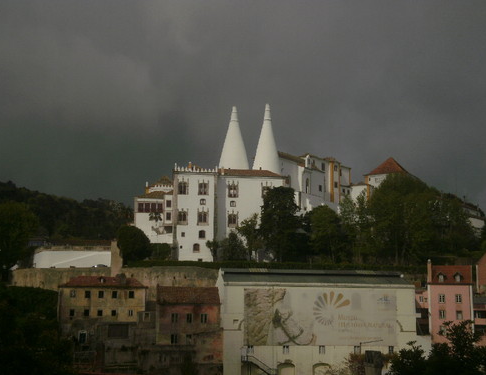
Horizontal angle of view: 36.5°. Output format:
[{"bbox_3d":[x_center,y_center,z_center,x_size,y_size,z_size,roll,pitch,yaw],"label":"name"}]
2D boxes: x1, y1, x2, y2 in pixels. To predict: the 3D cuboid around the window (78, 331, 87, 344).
[{"bbox_3d":[-25.845,24.262,119.000,1.450,2.100,0.300,1,-11,-4],"label":"window"}]

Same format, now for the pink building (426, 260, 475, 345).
[{"bbox_3d":[38.868,22.264,139.000,8.000,16.000,8.000,0,-11,2],"label":"pink building"}]

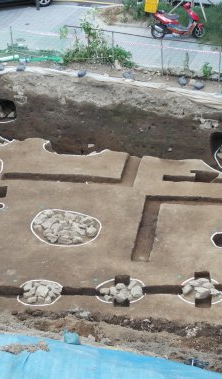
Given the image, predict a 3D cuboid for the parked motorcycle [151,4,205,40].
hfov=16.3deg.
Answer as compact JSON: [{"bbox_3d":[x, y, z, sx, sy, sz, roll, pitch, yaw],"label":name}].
[{"bbox_3d":[2.004,-5.085,23.350,1.720,1.100,0.680,-2,27,-3],"label":"parked motorcycle"}]

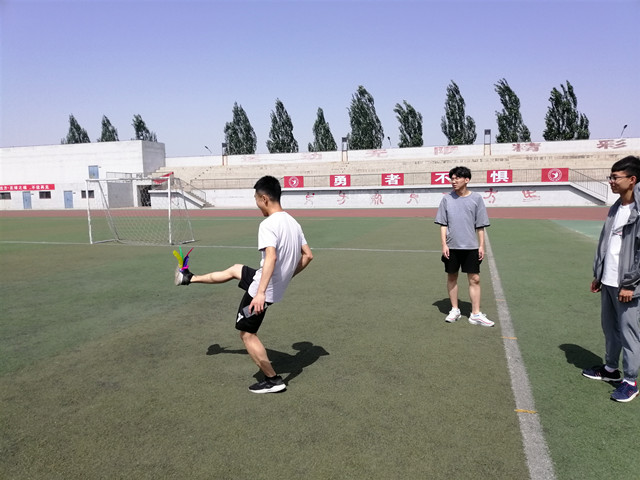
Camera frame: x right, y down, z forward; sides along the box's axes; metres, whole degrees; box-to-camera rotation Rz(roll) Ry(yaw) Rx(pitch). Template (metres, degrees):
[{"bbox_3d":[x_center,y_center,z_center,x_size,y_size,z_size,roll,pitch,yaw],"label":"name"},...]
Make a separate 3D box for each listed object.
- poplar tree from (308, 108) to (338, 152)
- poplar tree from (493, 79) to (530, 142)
[{"bbox_3d":[0.343,-9.812,55.811,3.629,10.657,3.629,1,6,18],"label":"poplar tree"},{"bbox_3d":[22.496,-11.542,56.510,4.600,14.376,4.600,1,6,18],"label":"poplar tree"}]

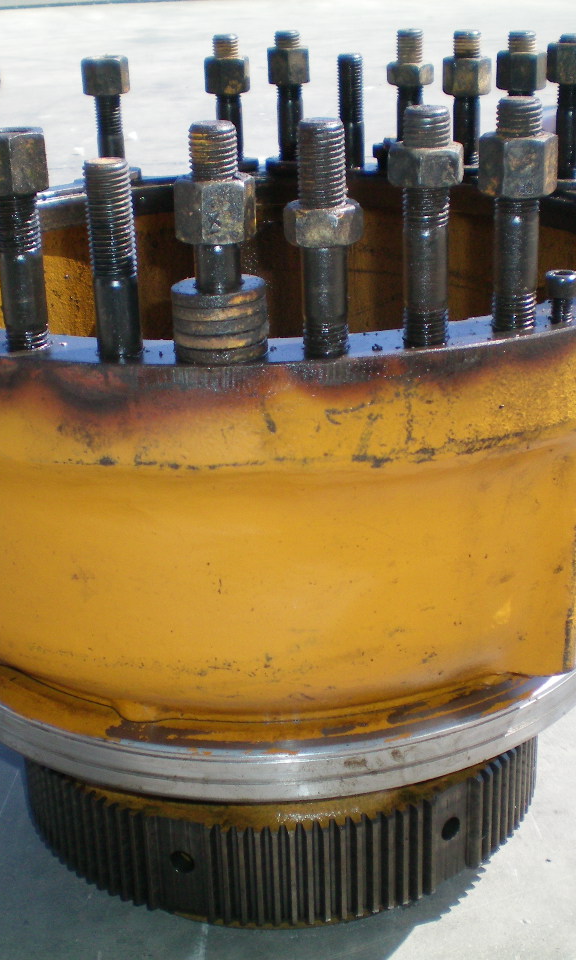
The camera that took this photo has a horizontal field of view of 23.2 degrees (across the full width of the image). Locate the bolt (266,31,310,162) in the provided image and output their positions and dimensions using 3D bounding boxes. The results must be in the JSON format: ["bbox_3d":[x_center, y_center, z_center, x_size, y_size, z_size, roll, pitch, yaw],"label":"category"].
[{"bbox_3d":[0.003,-0.372,1.380,0.047,0.127,0.047,-2,22,1],"label":"bolt"}]

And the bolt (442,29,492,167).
[{"bbox_3d":[0.167,-0.353,1.304,0.044,0.121,0.039,0,21,7],"label":"bolt"}]

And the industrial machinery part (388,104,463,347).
[{"bbox_3d":[0.076,-0.139,0.773,0.039,0.128,0.044,0,21,6],"label":"industrial machinery part"}]

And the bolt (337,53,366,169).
[{"bbox_3d":[0.062,-0.360,1.374,0.026,0.105,0.026,-1,22,3],"label":"bolt"}]

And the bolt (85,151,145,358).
[{"bbox_3d":[-0.095,-0.121,0.772,0.025,0.108,0.025,-5,21,-6],"label":"bolt"}]

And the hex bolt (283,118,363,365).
[{"bbox_3d":[0.021,-0.133,0.778,0.044,0.127,0.039,-1,22,2],"label":"hex bolt"}]

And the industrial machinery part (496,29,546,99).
[{"bbox_3d":[0.214,-0.341,1.284,0.046,0.128,0.046,2,22,9],"label":"industrial machinery part"}]

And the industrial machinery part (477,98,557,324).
[{"bbox_3d":[0.130,-0.149,0.794,0.044,0.128,0.039,1,21,9],"label":"industrial machinery part"}]

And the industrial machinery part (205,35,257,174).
[{"bbox_3d":[-0.057,-0.364,1.365,0.049,0.130,0.049,-3,21,-2],"label":"industrial machinery part"}]

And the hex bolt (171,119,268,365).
[{"bbox_3d":[-0.039,-0.129,0.761,0.051,0.126,0.051,-3,21,-2],"label":"hex bolt"}]

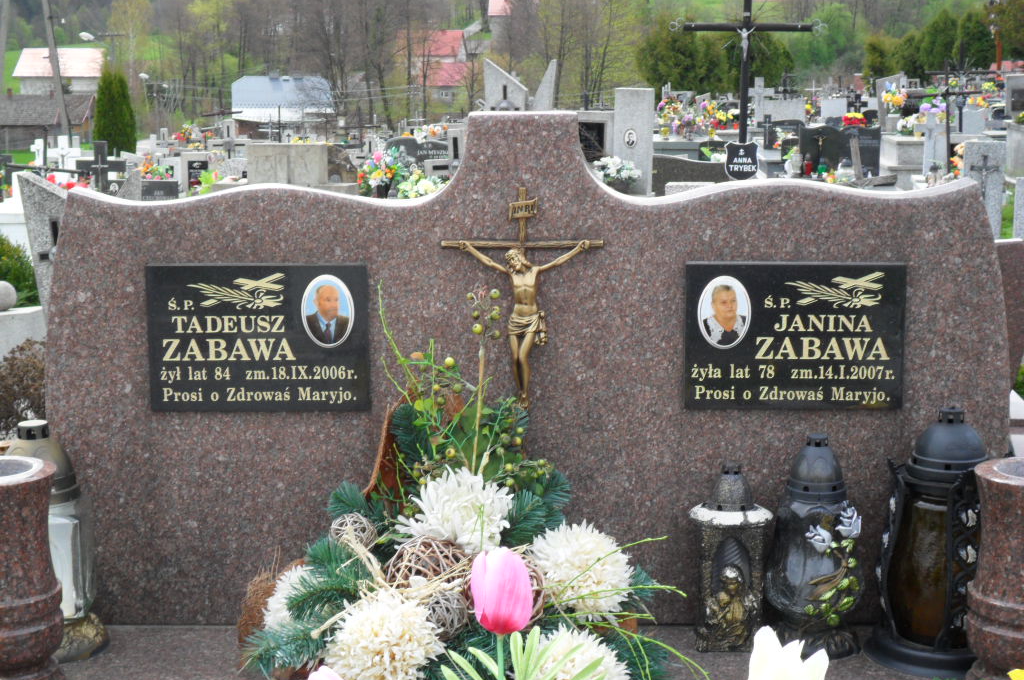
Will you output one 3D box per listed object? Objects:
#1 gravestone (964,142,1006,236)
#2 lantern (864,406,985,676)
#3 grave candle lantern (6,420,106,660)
[{"bbox_3d":[3.926,-1.227,15.500,0.360,0.860,0.120,0,11,-1],"label":"gravestone"},{"bbox_3d":[0.576,0.251,2.476,0.200,0.334,0.200,0,10,0],"label":"lantern"},{"bbox_3d":[-0.639,0.262,2.501,0.165,0.304,0.160,0,10,0],"label":"grave candle lantern"}]

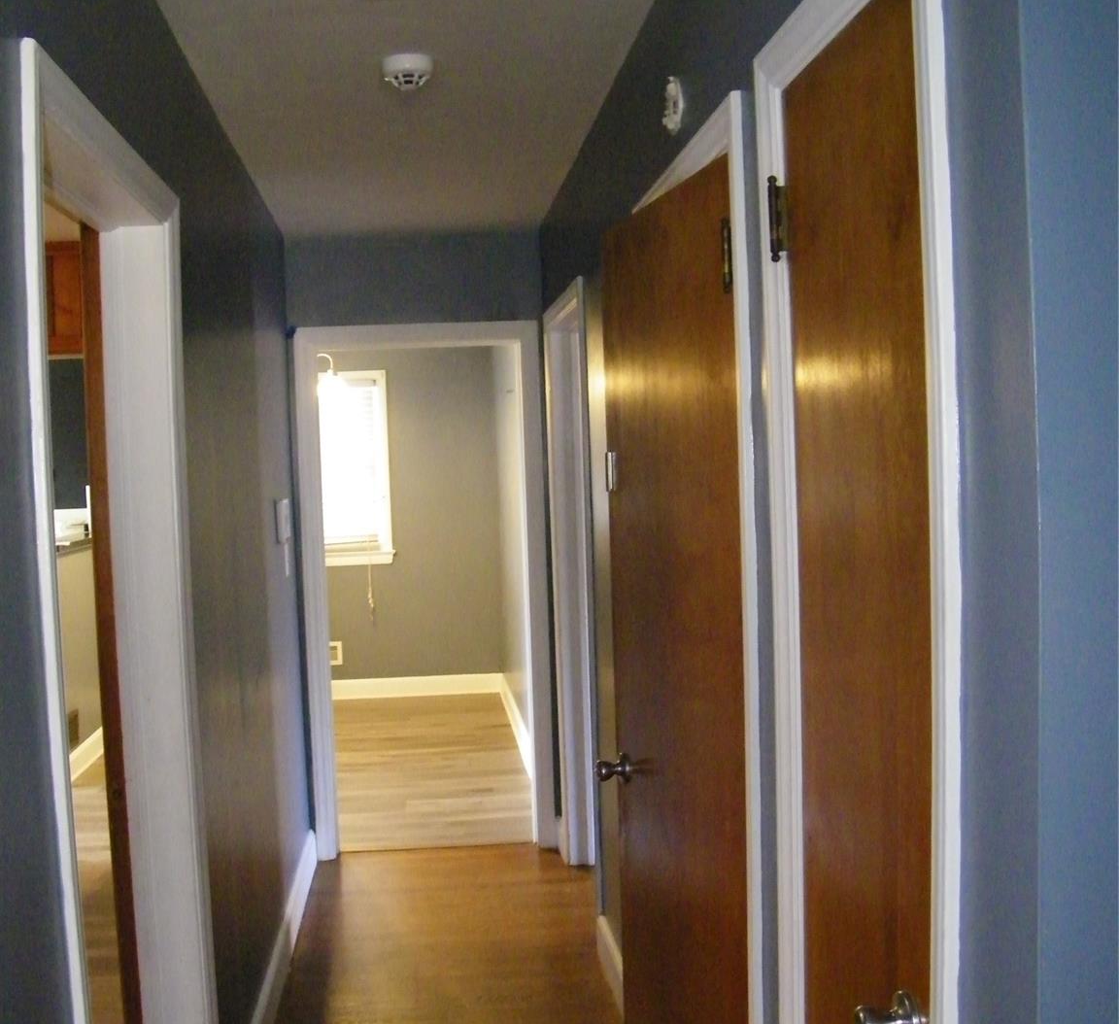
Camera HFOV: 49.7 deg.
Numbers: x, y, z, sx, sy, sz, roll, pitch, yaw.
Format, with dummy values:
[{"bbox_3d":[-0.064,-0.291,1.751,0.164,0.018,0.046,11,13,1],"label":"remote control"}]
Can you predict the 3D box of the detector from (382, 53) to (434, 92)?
[{"bbox_3d":[-0.346,-1.002,2.772,0.116,0.056,0.116,-2,2,-7],"label":"detector"}]

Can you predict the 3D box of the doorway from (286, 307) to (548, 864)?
[{"bbox_3d":[-0.531,0.311,4.809,0.945,2.090,0.130,-2,2,-7],"label":"doorway"}]

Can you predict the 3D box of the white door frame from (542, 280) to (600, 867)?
[{"bbox_3d":[0.096,0.317,4.128,0.130,2.090,1.050,-2,2,-7],"label":"white door frame"}]

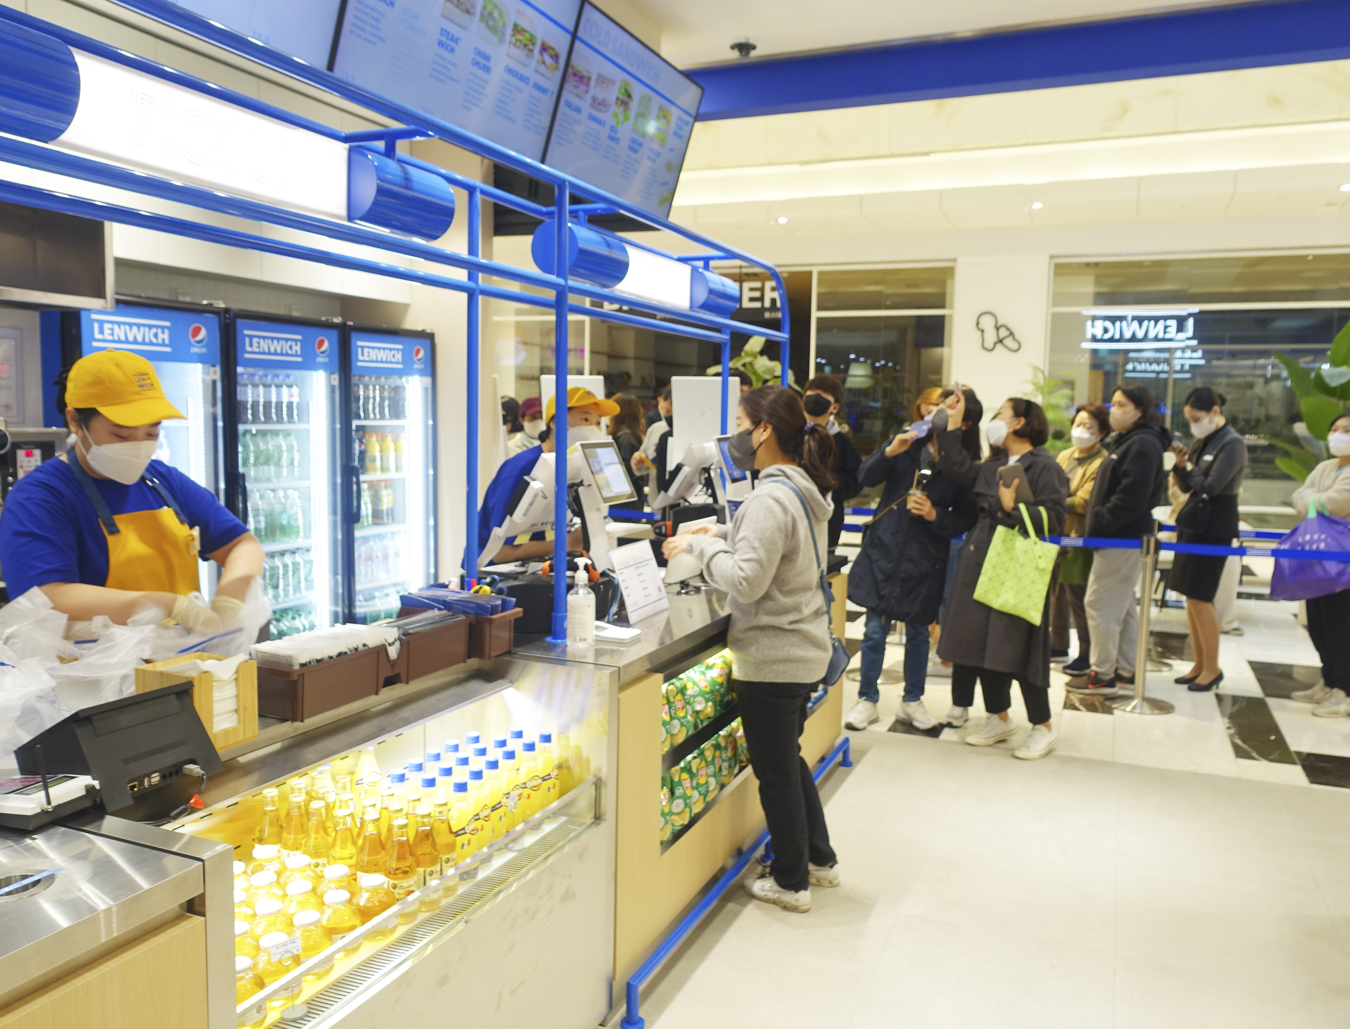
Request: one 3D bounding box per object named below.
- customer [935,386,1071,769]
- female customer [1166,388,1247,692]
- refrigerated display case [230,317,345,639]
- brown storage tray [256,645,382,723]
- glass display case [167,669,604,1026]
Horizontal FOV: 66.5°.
[{"bbox_3d":[1.539,0.270,4.731,0.550,1.610,0.520,-3,7,-37],"label":"customer"},{"bbox_3d":[3.063,0.154,5.863,0.410,1.680,0.410,1,6,-6],"label":"female customer"},{"bbox_3d":[-1.850,0.129,4.327,0.650,1.890,0.630,3,6,23],"label":"refrigerated display case"},{"bbox_3d":[-0.755,0.348,2.188,0.140,0.112,0.280,3,6,23],"label":"brown storage tray"},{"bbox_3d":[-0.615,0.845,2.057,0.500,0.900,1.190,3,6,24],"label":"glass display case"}]

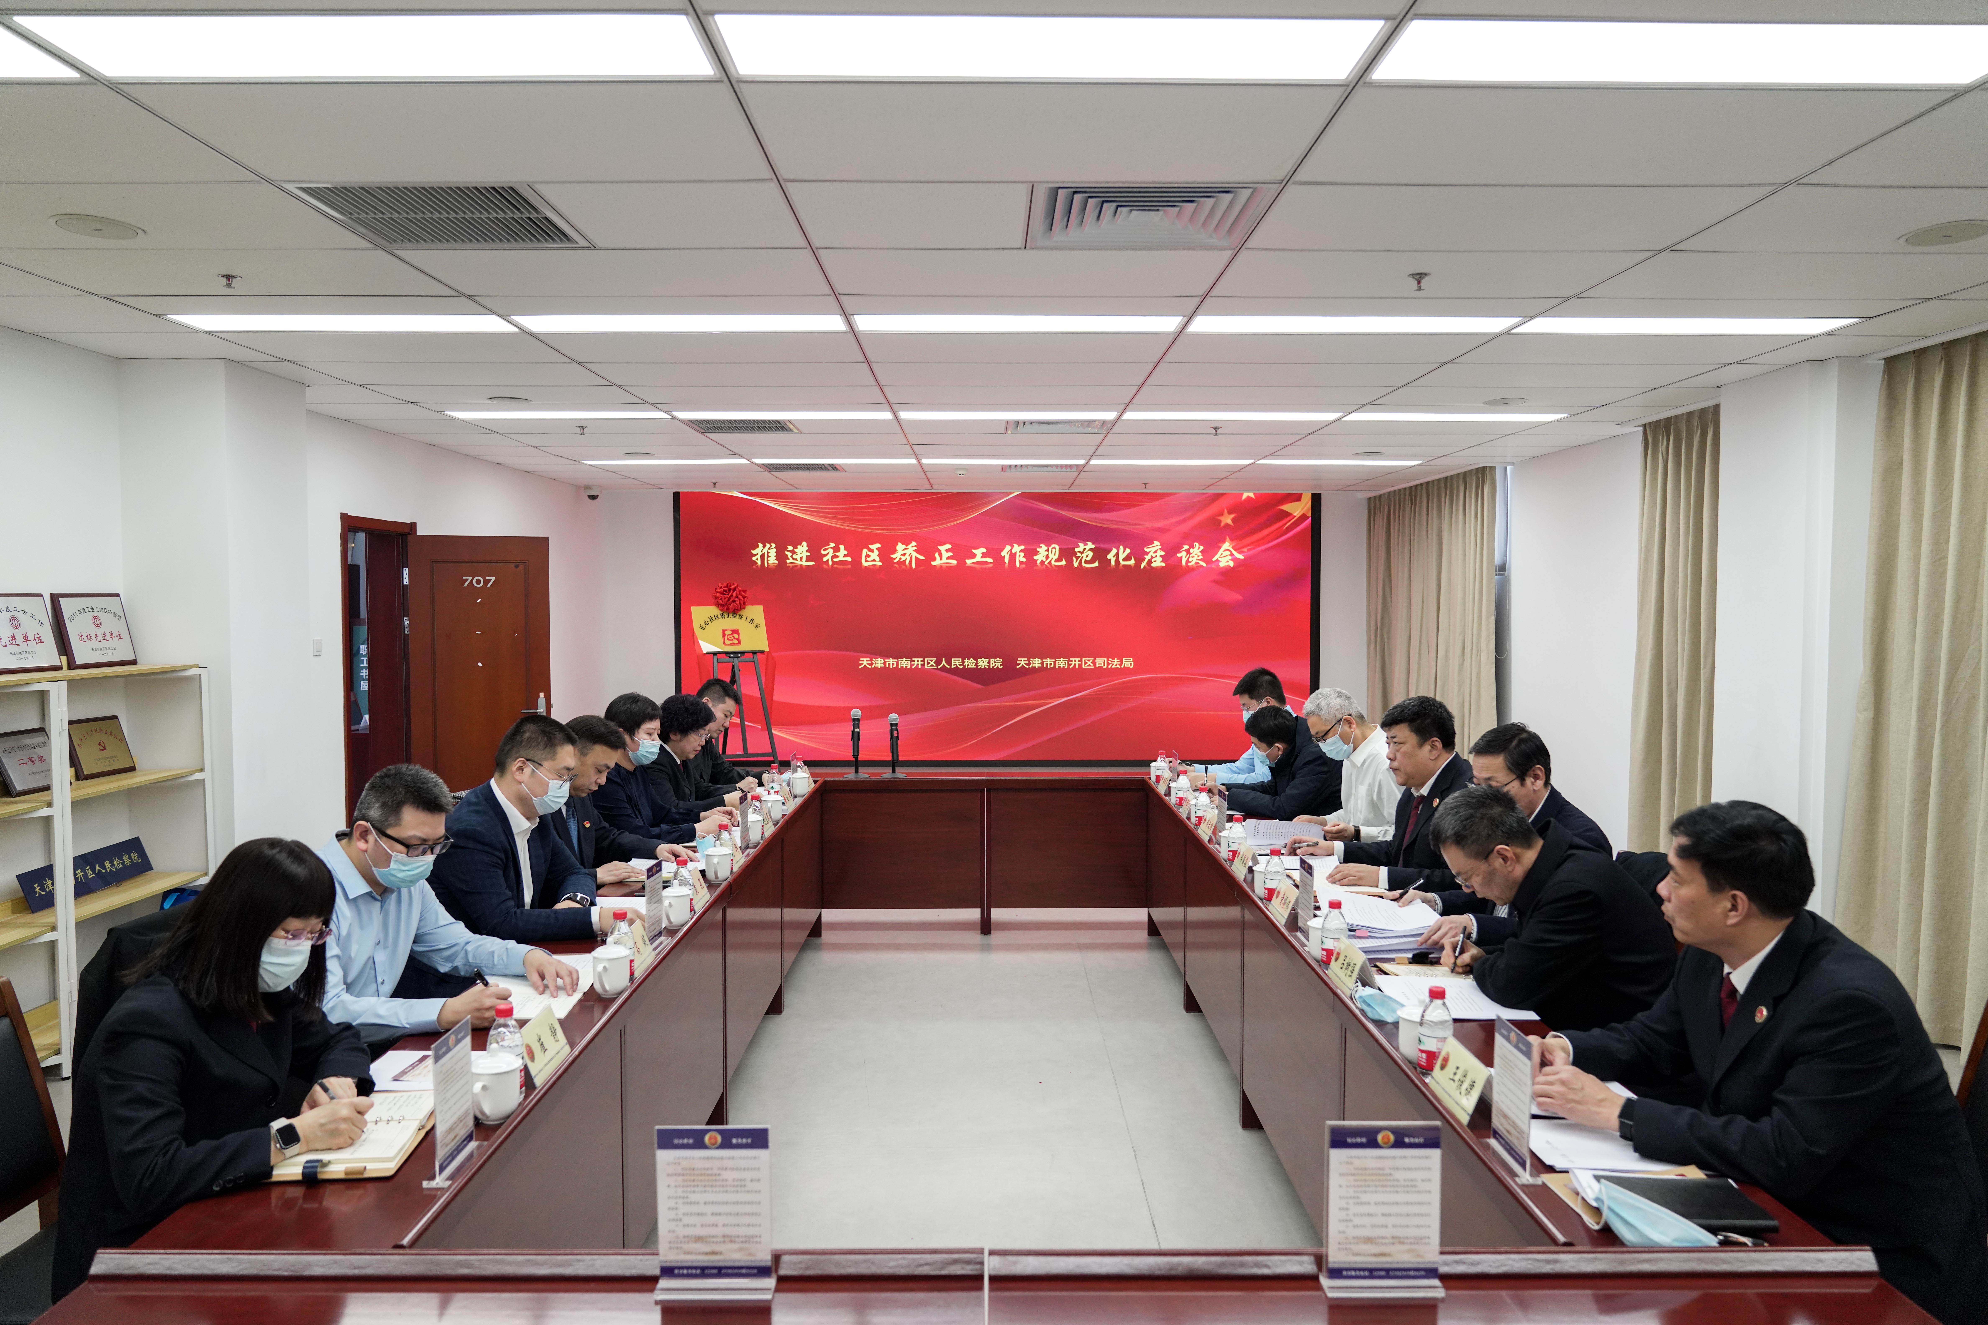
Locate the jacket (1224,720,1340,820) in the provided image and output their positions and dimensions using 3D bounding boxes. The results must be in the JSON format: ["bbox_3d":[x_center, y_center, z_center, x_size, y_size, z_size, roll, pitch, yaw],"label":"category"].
[{"bbox_3d":[1.288,0.559,5.718,0.660,0.637,0.520,0,3,0],"label":"jacket"}]

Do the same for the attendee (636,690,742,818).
[{"bbox_3d":[-1.280,0.747,5.365,0.590,1.235,0.500,0,3,3],"label":"attendee"}]

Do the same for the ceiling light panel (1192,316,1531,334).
[{"bbox_3d":[1.284,-1.230,4.781,1.180,0.038,0.305,0,3,0],"label":"ceiling light panel"}]

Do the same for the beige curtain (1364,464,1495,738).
[{"bbox_3d":[3.483,-0.149,10.672,0.130,2.605,2.900,0,3,0],"label":"beige curtain"}]

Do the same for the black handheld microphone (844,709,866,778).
[{"bbox_3d":[-0.691,0.401,6.665,0.126,0.350,0.126,0,3,0],"label":"black handheld microphone"}]

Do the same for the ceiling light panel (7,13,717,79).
[{"bbox_3d":[-1.103,-1.114,2.384,1.170,0.040,0.280,0,3,0],"label":"ceiling light panel"}]

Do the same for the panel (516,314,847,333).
[{"bbox_3d":[-1.116,-1.232,4.769,1.180,0.038,0.305,0,3,0],"label":"panel"}]

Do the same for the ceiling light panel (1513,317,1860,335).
[{"bbox_3d":[2.490,-1.219,4.757,1.170,0.040,0.280,0,3,0],"label":"ceiling light panel"}]

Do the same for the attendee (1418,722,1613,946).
[{"bbox_3d":[1.380,0.799,3.613,0.660,1.290,0.550,0,3,-3],"label":"attendee"}]

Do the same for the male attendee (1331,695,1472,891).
[{"bbox_3d":[1.333,0.761,4.242,0.690,1.310,0.550,0,3,-8],"label":"male attendee"}]

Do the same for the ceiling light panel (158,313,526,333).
[{"bbox_3d":[-2.312,-1.237,4.774,1.180,0.050,0.290,0,3,0],"label":"ceiling light panel"}]

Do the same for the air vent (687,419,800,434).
[{"bbox_3d":[-1.430,-1.366,7.604,0.590,0.043,0.596,0,3,0],"label":"air vent"}]

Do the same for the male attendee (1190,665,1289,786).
[{"bbox_3d":[1.245,0.688,6.445,0.720,1.332,0.520,0,3,0],"label":"male attendee"}]

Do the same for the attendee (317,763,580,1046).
[{"bbox_3d":[-1.335,0.874,2.982,0.700,1.295,0.530,0,3,0],"label":"attendee"}]

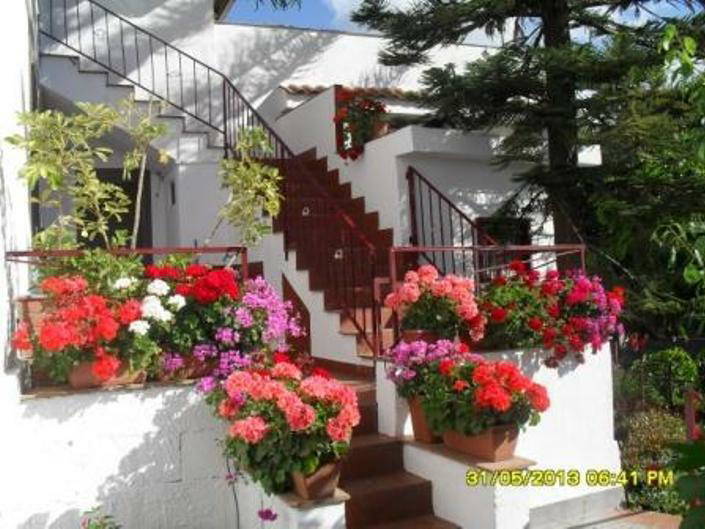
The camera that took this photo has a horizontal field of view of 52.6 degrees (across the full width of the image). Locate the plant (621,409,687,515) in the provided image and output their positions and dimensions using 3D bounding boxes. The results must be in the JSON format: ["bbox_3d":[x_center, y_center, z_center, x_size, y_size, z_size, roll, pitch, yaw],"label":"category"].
[{"bbox_3d":[2.232,1.456,5.300,0.356,0.749,0.391,-1,-6,-20],"label":"plant"}]

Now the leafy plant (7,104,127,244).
[{"bbox_3d":[-1.579,-0.443,3.950,0.596,0.856,0.537,-1,-6,-20],"label":"leafy plant"}]

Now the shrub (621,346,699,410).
[{"bbox_3d":[2.749,1.018,6.400,0.546,0.555,0.546,-1,-6,-20],"label":"shrub"}]

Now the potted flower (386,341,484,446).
[{"bbox_3d":[0.483,0.752,4.300,0.530,0.603,0.477,-1,-6,-20],"label":"potted flower"}]

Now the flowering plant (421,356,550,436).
[{"bbox_3d":[0.711,0.709,3.880,0.588,0.406,0.647,-1,-6,-20],"label":"flowering plant"}]

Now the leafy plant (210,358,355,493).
[{"bbox_3d":[-0.330,0.746,3.380,0.647,0.606,0.647,-1,-6,-20],"label":"leafy plant"}]

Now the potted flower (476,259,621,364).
[{"bbox_3d":[1.341,0.327,4.800,0.988,0.697,0.494,-1,-6,-20],"label":"potted flower"}]

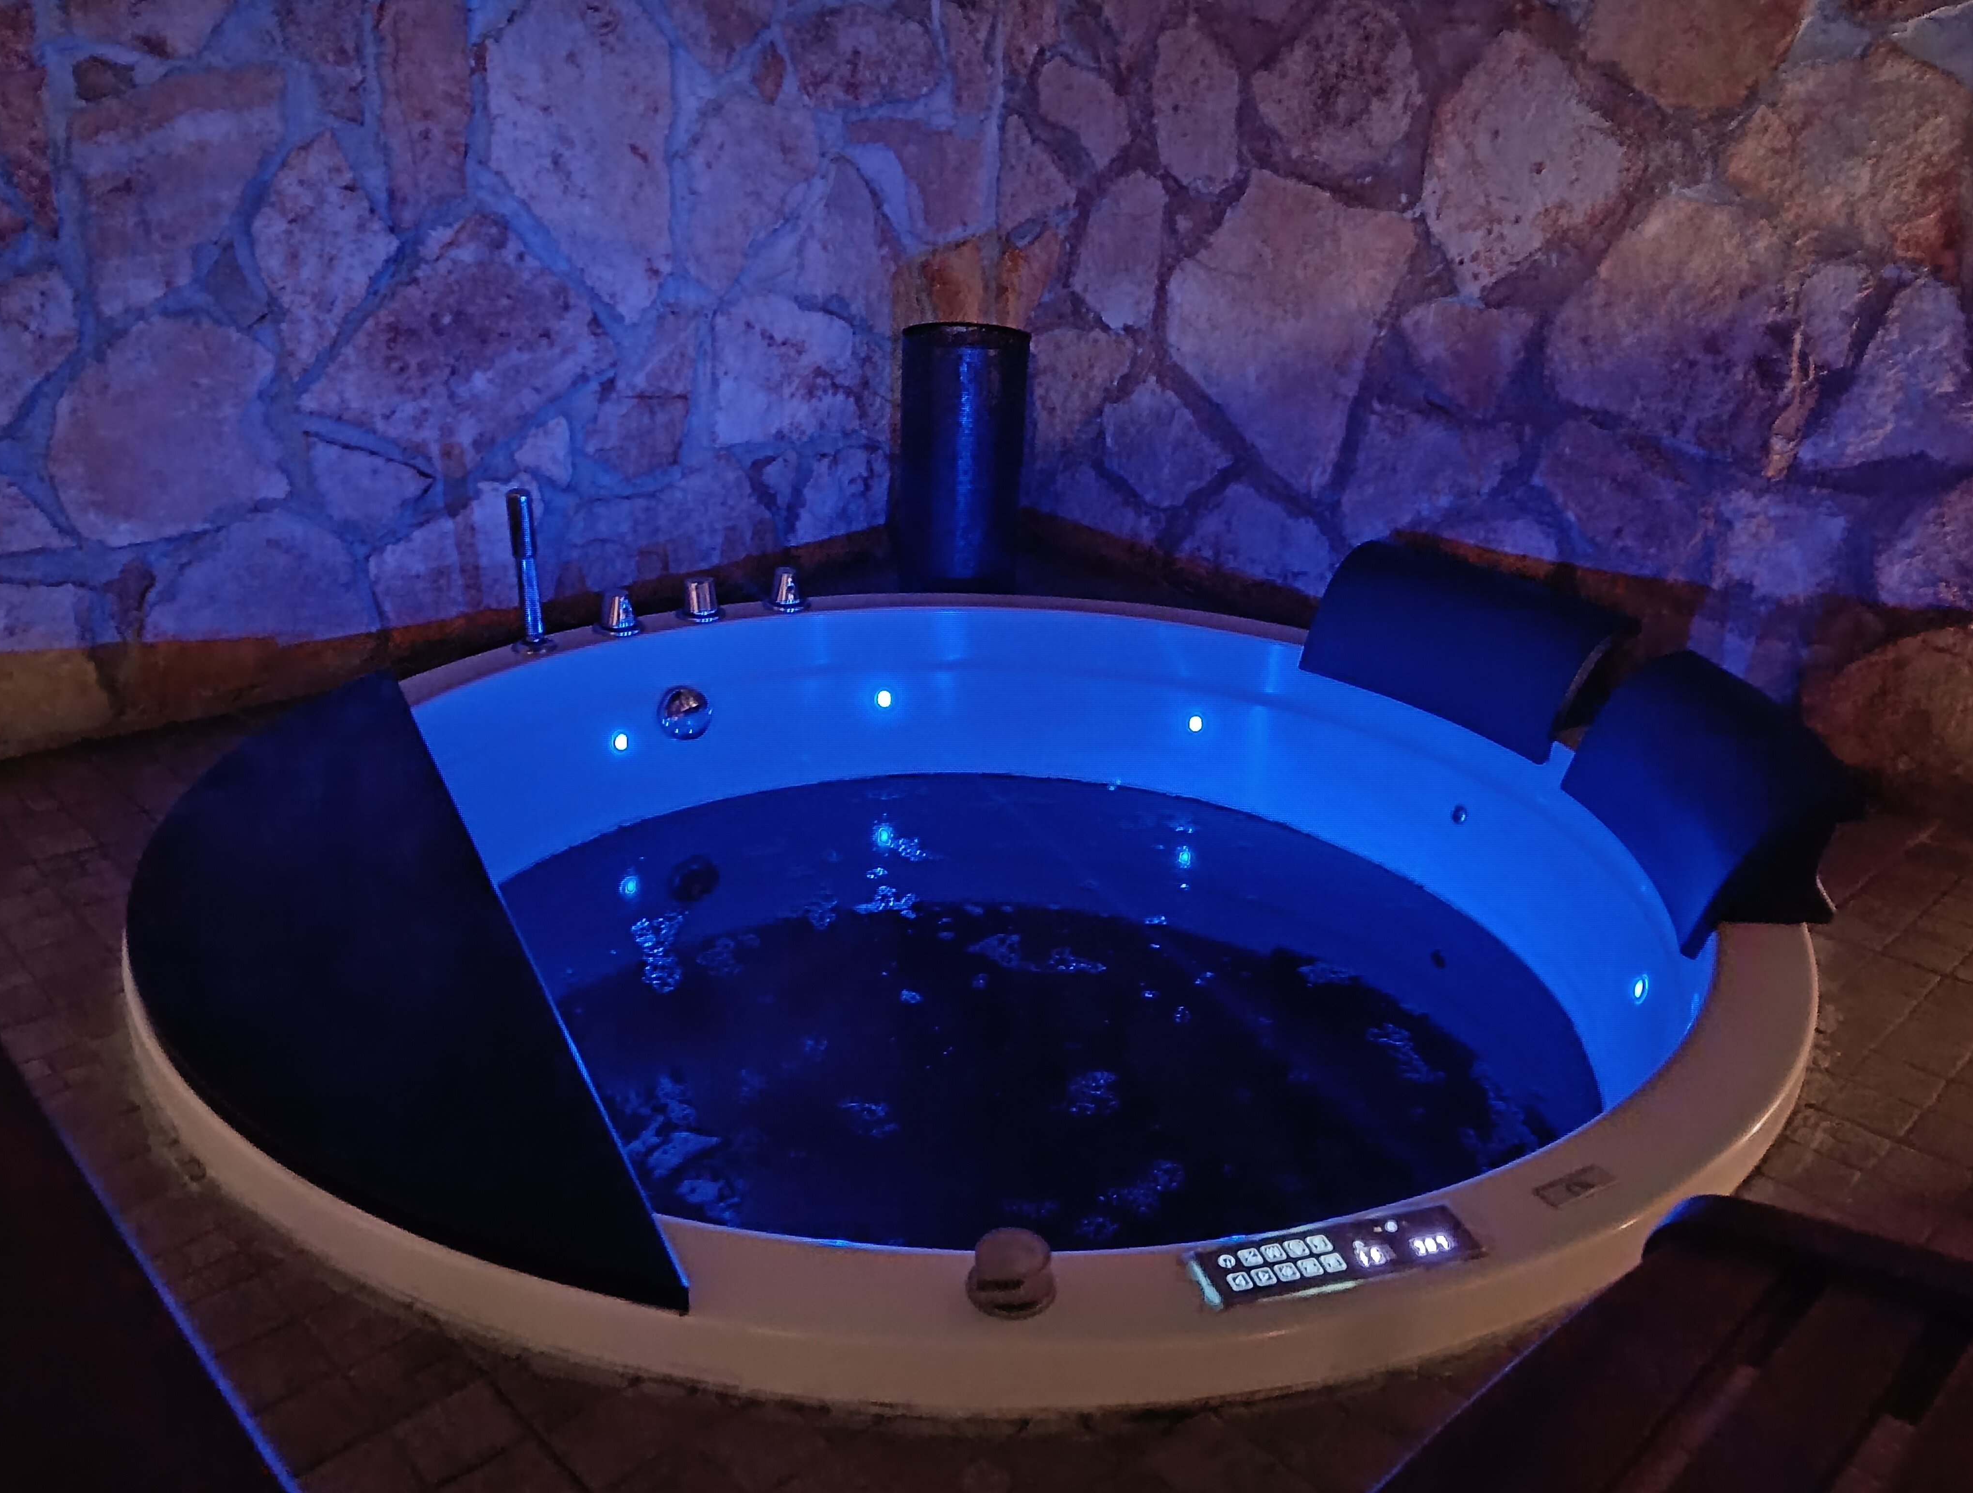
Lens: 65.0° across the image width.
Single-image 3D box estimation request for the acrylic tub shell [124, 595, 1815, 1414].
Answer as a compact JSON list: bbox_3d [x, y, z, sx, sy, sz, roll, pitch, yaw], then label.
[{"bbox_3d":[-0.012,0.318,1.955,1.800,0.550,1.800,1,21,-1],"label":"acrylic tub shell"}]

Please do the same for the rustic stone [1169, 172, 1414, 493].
[{"bbox_3d":[0.539,-0.708,2.658,0.120,0.522,0.513,-17,28,-39],"label":"rustic stone"}]

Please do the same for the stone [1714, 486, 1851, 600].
[{"bbox_3d":[1.069,-0.287,2.069,0.090,0.148,0.179,-18,29,-40],"label":"stone"}]

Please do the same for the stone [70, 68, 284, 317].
[{"bbox_3d":[-1.065,-0.723,2.021,0.100,0.302,0.264,20,28,39],"label":"stone"}]

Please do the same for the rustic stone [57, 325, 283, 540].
[{"bbox_3d":[-1.113,-0.429,2.093,0.100,0.297,0.293,20,28,39],"label":"rustic stone"}]

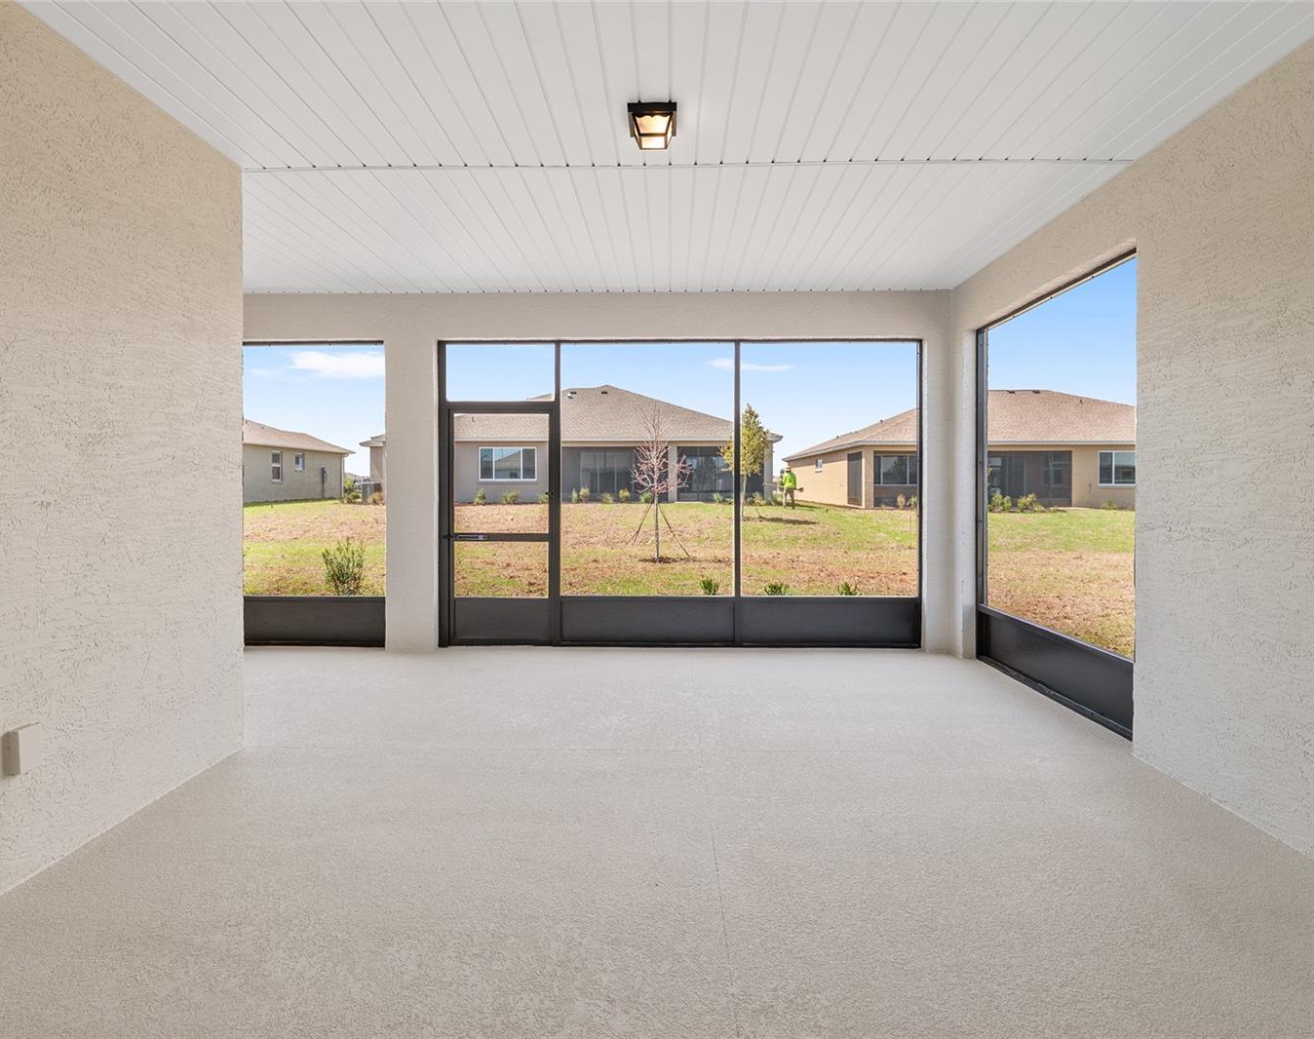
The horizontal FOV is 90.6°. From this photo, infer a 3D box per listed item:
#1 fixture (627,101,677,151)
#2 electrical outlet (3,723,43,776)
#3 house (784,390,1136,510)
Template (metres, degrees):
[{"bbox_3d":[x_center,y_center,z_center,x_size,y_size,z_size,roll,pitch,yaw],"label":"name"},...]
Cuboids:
[{"bbox_3d":[-0.018,-1.721,2.868,0.207,0.113,0.205,0,2,1],"label":"fixture"},{"bbox_3d":[-2.066,0.750,2.116,0.050,0.135,0.077,0,2,1],"label":"electrical outlet"},{"bbox_3d":[19.854,-4.159,37.600,21.800,6.600,17.600,0,2,0],"label":"house"}]

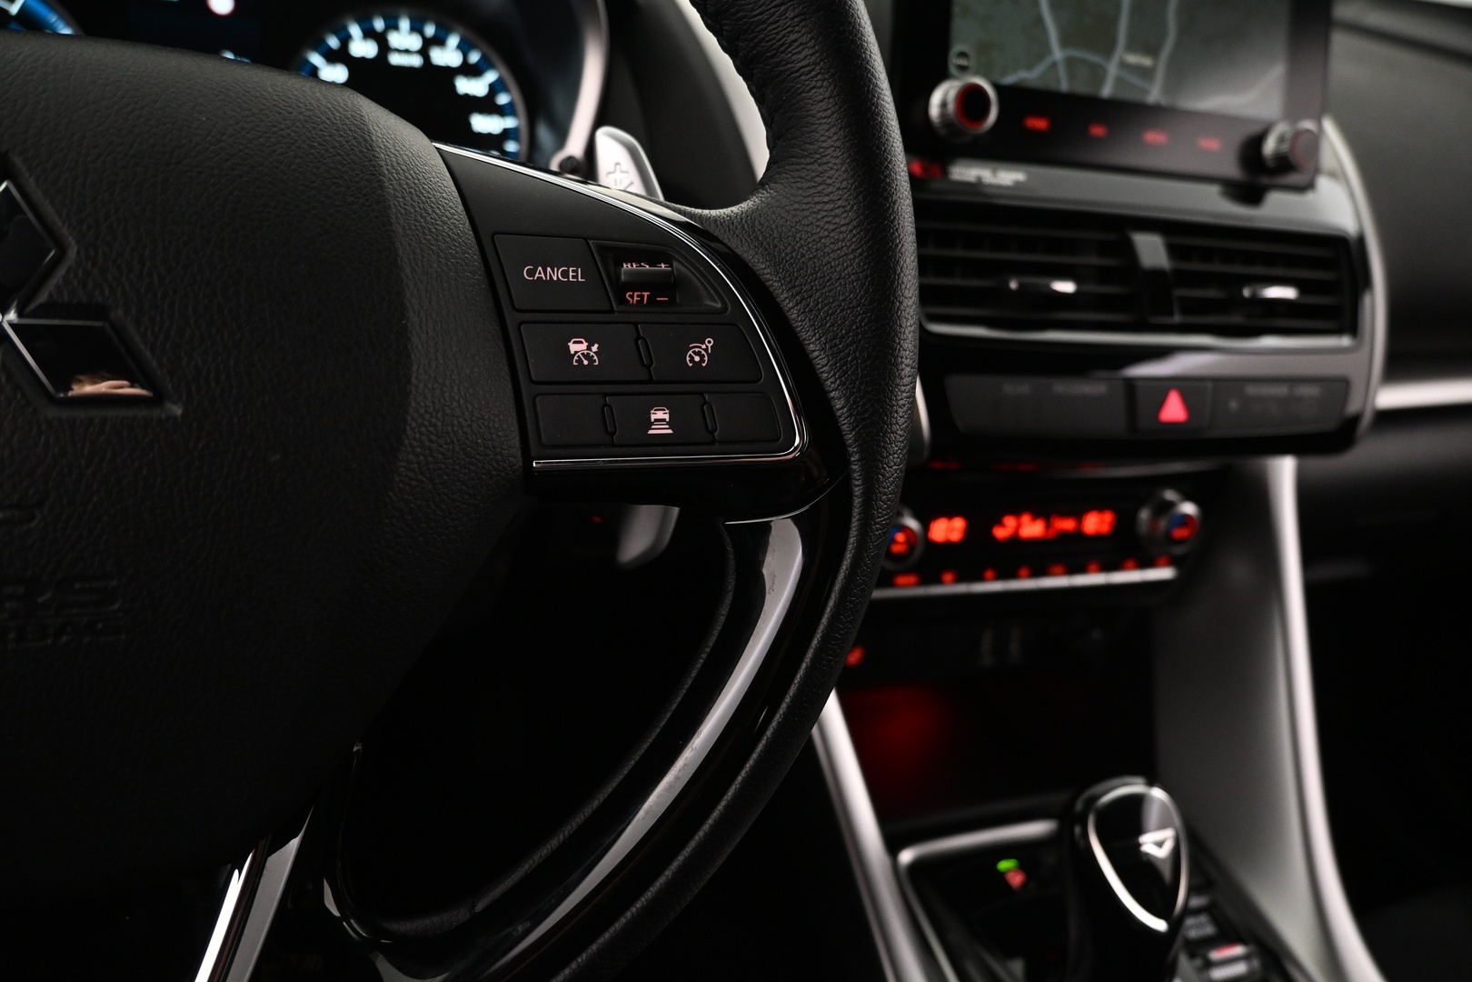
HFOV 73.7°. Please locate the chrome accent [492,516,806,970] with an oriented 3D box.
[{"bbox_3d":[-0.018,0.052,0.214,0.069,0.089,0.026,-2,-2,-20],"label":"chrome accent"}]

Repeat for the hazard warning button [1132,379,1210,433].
[{"bbox_3d":[0.176,-0.034,0.399,0.039,0.021,0.010,-2,1,-20],"label":"hazard warning button"}]

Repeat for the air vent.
[{"bbox_3d":[0.170,-0.087,0.411,0.220,0.051,0.032,-2,-2,-20],"label":"air vent"}]

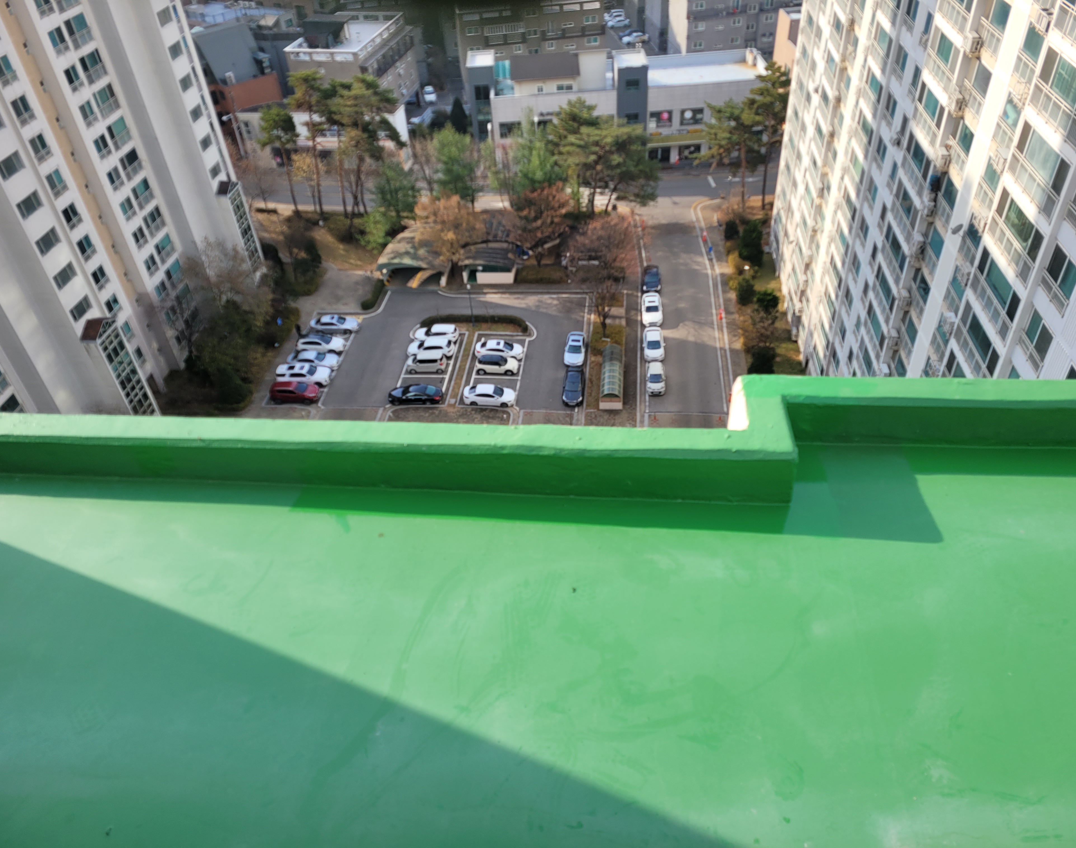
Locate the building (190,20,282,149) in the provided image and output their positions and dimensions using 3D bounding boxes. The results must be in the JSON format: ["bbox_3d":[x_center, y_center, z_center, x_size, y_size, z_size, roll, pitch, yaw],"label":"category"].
[{"bbox_3d":[-41.918,-47.405,120.186,8.700,13.000,13.000,-27,46,-24],"label":"building"}]

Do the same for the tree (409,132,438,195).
[{"bbox_3d":[-13.908,-31.772,104.397,3.500,7.900,3.500,1,41,7],"label":"tree"}]

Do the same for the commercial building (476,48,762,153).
[{"bbox_3d":[9.128,-41.523,109.376,35.200,12.300,11.500,-4,41,1],"label":"commercial building"}]

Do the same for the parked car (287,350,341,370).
[{"bbox_3d":[-21.159,-6.114,79.971,4.700,1.460,1.830,1,41,6],"label":"parked car"}]

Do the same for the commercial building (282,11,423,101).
[{"bbox_3d":[-24.954,-48.479,119.644,11.600,13.300,16.500,6,42,12],"label":"commercial building"}]

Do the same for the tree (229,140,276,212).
[{"bbox_3d":[-34.467,-30.078,103.745,5.300,8.800,5.300,1,41,7],"label":"tree"}]

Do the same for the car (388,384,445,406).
[{"bbox_3d":[-10.905,-2.756,75.642,4.870,1.470,1.850,1,41,7],"label":"car"}]

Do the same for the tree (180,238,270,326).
[{"bbox_3d":[-30.388,-13.065,82.628,8.000,9.500,8.000,1,41,6],"label":"tree"}]

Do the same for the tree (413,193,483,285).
[{"bbox_3d":[-9.088,-18.964,87.825,7.000,9.700,7.000,1,41,7],"label":"tree"}]

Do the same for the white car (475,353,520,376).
[{"bbox_3d":[-3.753,-5.512,78.144,3.850,1.440,1.730,1,41,7],"label":"white car"}]

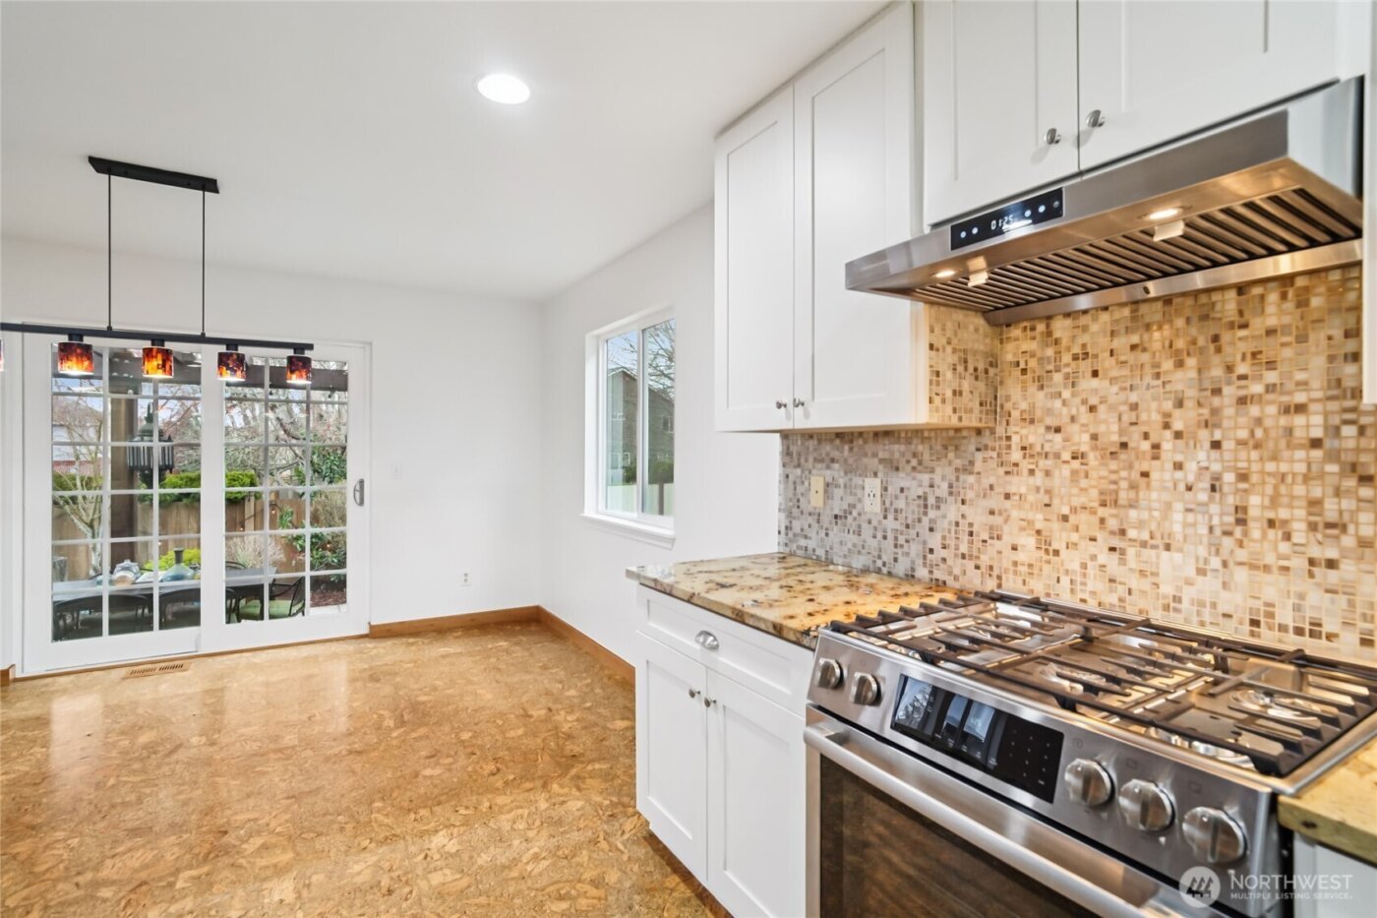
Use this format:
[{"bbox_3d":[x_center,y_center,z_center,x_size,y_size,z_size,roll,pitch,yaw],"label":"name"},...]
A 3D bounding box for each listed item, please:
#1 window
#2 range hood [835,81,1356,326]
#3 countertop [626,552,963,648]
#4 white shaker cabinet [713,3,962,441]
[{"bbox_3d":[-0.342,-0.206,3.613,0.110,1.195,1.165,0,1,-32],"label":"window"},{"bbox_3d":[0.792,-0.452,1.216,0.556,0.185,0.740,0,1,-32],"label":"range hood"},{"bbox_3d":[0.314,0.387,1.875,0.665,0.036,0.872,0,1,-32],"label":"countertop"},{"bbox_3d":[0.468,-0.622,1.948,0.320,1.056,0.877,0,1,-32],"label":"white shaker cabinet"}]

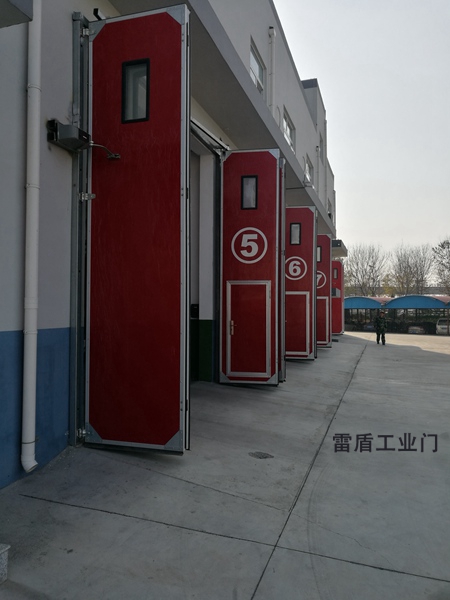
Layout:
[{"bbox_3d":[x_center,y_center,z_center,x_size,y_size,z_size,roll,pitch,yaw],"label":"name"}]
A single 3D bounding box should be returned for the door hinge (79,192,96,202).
[{"bbox_3d":[-1.610,-1.205,5.487,0.200,0.105,0.060,0,-2,16],"label":"door hinge"}]

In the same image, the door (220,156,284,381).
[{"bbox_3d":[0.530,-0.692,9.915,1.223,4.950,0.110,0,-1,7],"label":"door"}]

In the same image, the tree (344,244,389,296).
[{"bbox_3d":[17.274,-1.487,56.866,5.237,10.427,4.975,0,-2,17],"label":"tree"}]

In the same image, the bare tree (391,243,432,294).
[{"bbox_3d":[22.694,-1.476,56.866,5.115,10.448,4.860,0,-2,22],"label":"bare tree"}]

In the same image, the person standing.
[{"bbox_3d":[7.974,1.462,24.000,0.550,1.710,0.360,0,-2,18],"label":"person standing"}]

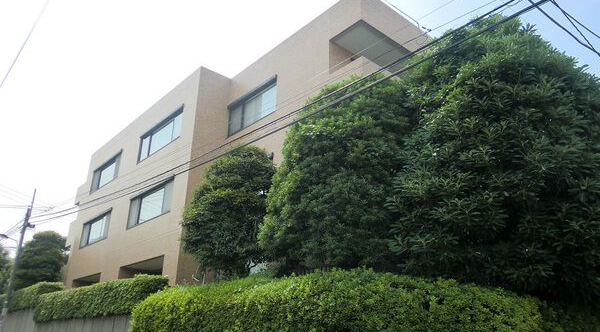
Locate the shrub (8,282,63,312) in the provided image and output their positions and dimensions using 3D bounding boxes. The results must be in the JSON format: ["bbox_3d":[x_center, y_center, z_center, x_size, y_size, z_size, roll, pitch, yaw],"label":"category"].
[{"bbox_3d":[-16.407,8.089,27.008,1.080,1.370,9.830,19,-27,-38],"label":"shrub"}]

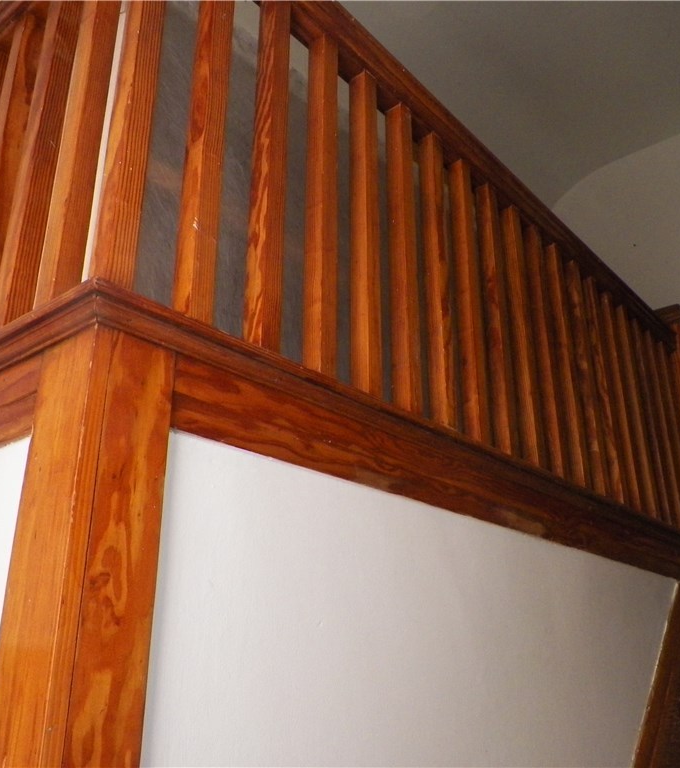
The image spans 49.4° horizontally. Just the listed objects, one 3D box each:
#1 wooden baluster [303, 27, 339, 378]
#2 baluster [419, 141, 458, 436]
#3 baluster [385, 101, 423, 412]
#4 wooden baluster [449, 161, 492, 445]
[{"bbox_3d":[-0.027,-0.285,1.158,0.034,0.638,0.034,-17,-27,37],"label":"wooden baluster"},{"bbox_3d":[0.182,-0.197,1.386,0.034,0.639,0.034,-17,-27,37],"label":"baluster"},{"bbox_3d":[0.113,-0.225,1.311,0.034,0.639,0.034,-17,-27,37],"label":"baluster"},{"bbox_3d":[0.252,-0.165,1.462,0.034,0.636,0.034,-17,-27,37],"label":"wooden baluster"}]

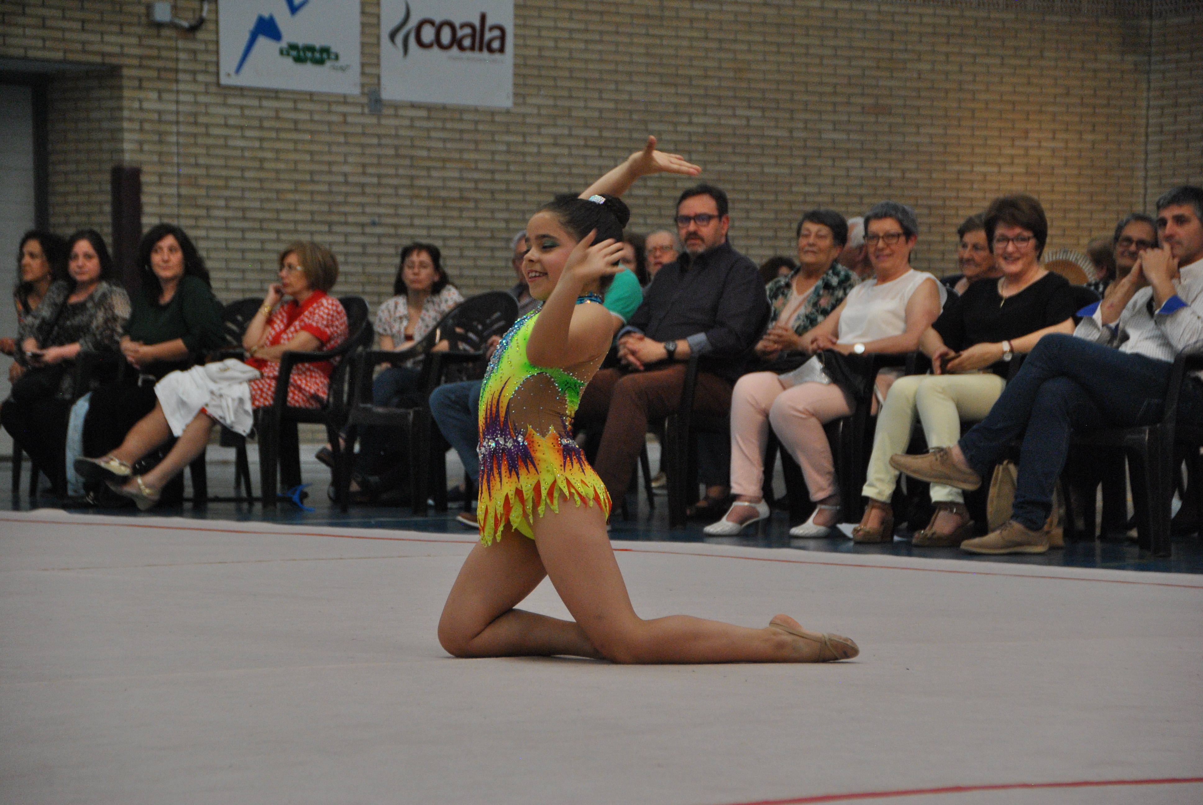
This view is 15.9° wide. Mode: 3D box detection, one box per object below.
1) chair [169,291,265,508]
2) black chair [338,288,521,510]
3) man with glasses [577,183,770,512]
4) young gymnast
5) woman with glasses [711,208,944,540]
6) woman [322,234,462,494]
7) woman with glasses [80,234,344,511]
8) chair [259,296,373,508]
[{"bbox_3d":[-1.800,-0.010,18.250,0.550,0.870,0.560,0,1,-40],"label":"chair"},{"bbox_3d":[-0.690,0.000,17.470,0.550,0.880,0.560,0,1,-40],"label":"black chair"},{"bbox_3d":[0.200,-0.171,16.030,0.850,1.260,0.550,0,1,-41],"label":"man with glasses"},{"bbox_3d":[0.096,-0.001,8.900,0.820,1.060,0.420,0,1,-16],"label":"young gymnast"},{"bbox_3d":[0.847,-0.117,15.480,0.800,1.170,0.520,0,1,-41],"label":"woman with glasses"},{"bbox_3d":[-0.957,-0.168,19.850,0.500,1.170,0.750,1,1,37],"label":"woman"},{"bbox_3d":[-1.620,-0.120,17.790,1.030,1.100,0.500,0,1,-31],"label":"woman with glasses"},{"bbox_3d":[-1.330,-0.004,17.980,0.550,0.870,0.560,0,1,-40],"label":"chair"}]

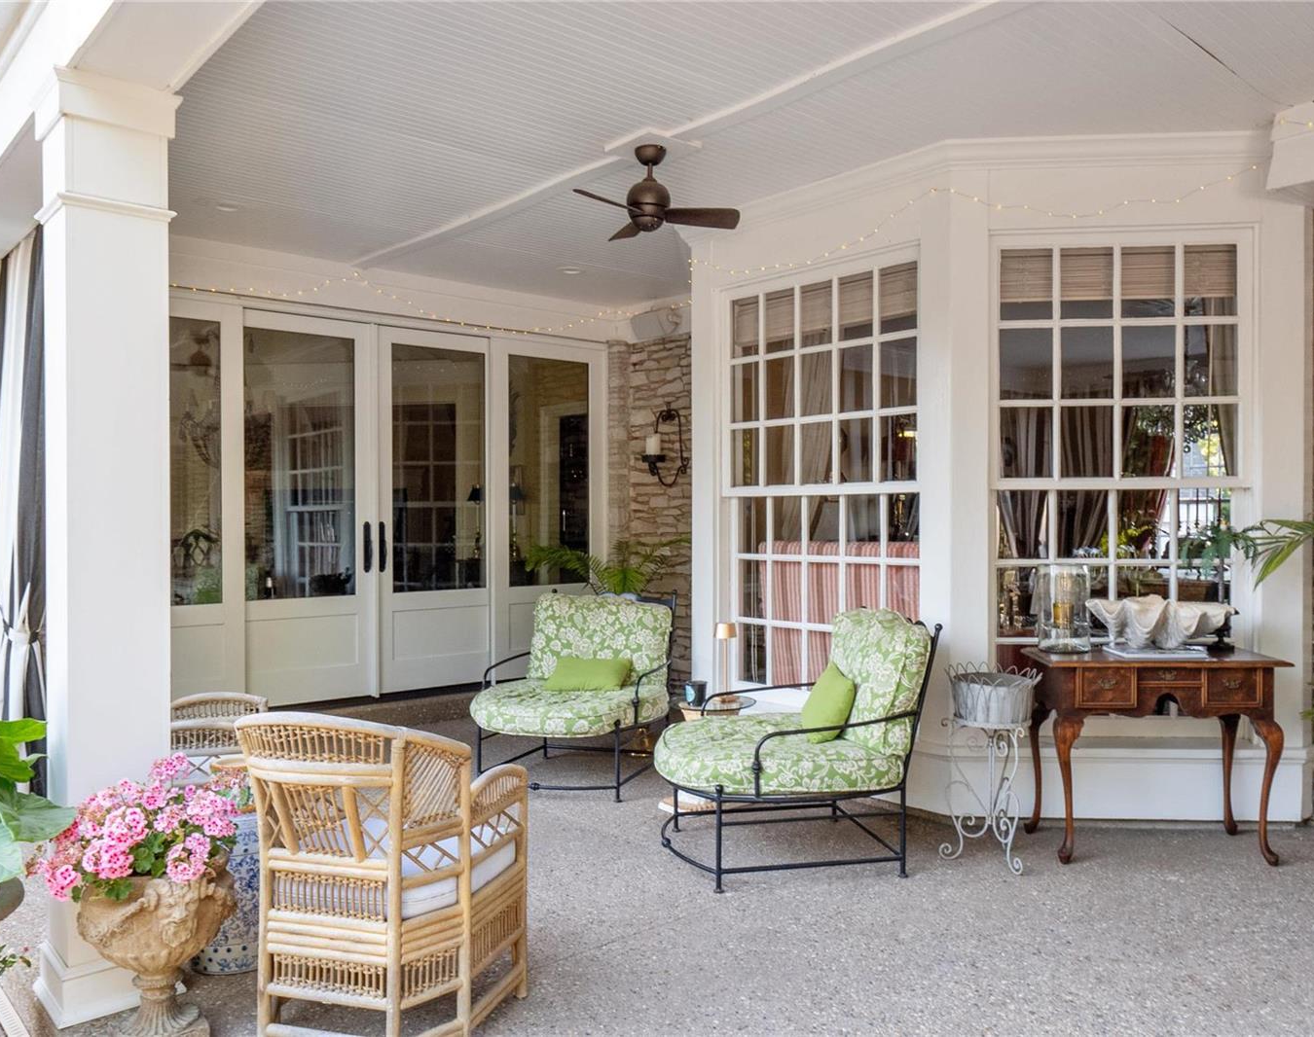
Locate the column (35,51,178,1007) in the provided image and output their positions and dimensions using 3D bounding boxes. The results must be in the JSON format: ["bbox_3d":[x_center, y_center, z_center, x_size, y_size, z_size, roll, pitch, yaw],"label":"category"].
[{"bbox_3d":[-1.535,0.073,2.880,0.310,2.460,0.310,0,0,43],"label":"column"}]

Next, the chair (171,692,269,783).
[{"bbox_3d":[-1.670,0.905,3.580,0.620,0.800,0.640,0,0,-18],"label":"chair"}]

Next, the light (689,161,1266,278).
[{"bbox_3d":[1.235,-1.384,4.768,2.700,0.240,0.560,0,0,29],"label":"light"}]

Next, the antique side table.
[{"bbox_3d":[1.940,0.920,4.110,0.900,0.755,0.450,0,0,3],"label":"antique side table"}]

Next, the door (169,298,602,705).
[{"bbox_3d":[-1.785,-0.067,6.552,3.640,2.380,0.120,0,0,-41],"label":"door"}]

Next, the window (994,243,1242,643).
[{"bbox_3d":[2.000,-0.166,4.501,1.050,2.050,0.100,0,0,4],"label":"window"}]

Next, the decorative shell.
[{"bbox_3d":[2.063,0.423,4.250,0.570,0.205,0.320,0,0,4],"label":"decorative shell"}]

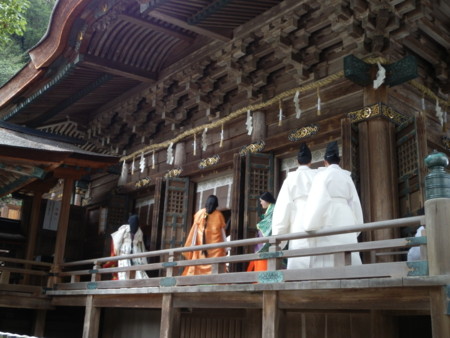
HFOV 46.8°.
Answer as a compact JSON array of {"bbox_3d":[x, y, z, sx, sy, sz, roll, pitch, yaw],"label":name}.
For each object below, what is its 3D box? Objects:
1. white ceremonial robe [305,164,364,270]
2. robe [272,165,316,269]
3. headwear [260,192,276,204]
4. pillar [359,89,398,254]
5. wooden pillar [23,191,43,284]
[{"bbox_3d":[1.323,0.639,6.272,0.620,1.400,0.440,-5,-19,25],"label":"white ceremonial robe"},{"bbox_3d":[0.962,0.660,6.484,0.620,1.450,0.440,-5,-19,25],"label":"robe"},{"bbox_3d":[0.657,0.453,7.857,0.220,0.170,0.180,-4,-18,21],"label":"headwear"},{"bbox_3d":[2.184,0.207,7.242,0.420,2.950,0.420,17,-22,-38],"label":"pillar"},{"bbox_3d":[-4.849,1.800,13.044,0.170,2.590,0.170,17,-22,-38],"label":"wooden pillar"}]

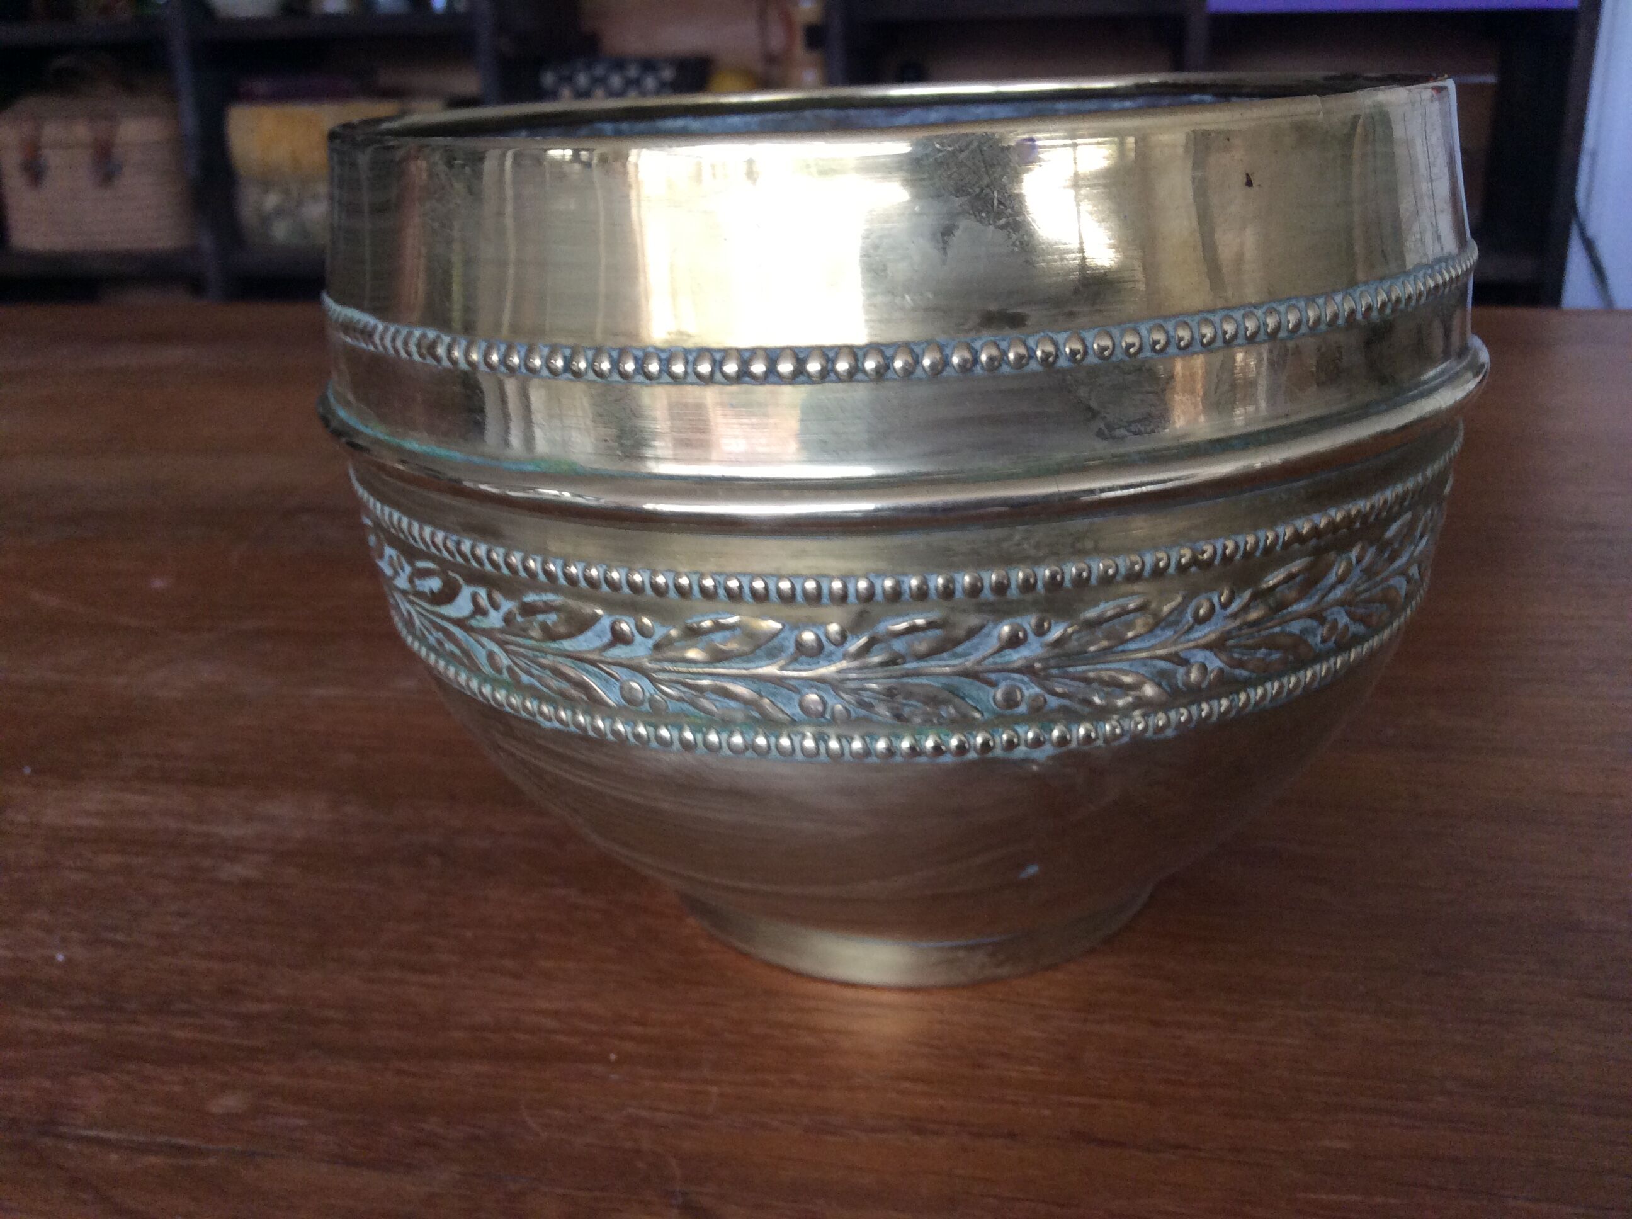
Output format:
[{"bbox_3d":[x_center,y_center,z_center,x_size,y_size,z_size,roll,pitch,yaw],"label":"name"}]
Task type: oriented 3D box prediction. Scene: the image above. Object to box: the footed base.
[{"bbox_3d":[0.023,0.050,0.358,0.115,0.013,0.115,-4,21,0],"label":"footed base"}]

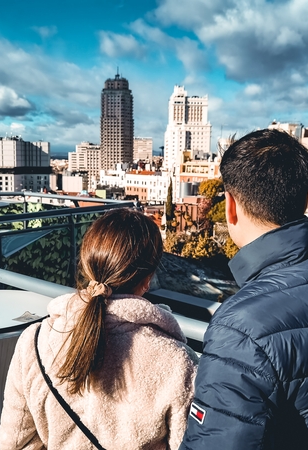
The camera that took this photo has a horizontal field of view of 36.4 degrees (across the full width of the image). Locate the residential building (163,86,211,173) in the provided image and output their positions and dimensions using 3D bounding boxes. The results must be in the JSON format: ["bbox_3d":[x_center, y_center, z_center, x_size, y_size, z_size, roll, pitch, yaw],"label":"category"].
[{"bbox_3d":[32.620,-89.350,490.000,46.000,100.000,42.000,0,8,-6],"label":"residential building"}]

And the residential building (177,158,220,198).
[{"bbox_3d":[13.650,-13.320,143.000,14.000,13.500,11.000,5,8,27],"label":"residential building"}]

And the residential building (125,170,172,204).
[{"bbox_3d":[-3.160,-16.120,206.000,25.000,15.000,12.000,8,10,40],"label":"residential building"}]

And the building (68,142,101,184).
[{"bbox_3d":[-77.710,-67.550,525.000,34.000,48.000,24.000,4,8,17],"label":"building"}]

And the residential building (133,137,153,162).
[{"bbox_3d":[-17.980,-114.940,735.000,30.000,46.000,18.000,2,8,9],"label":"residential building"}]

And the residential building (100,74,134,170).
[{"bbox_3d":[-44.970,-114.330,575.000,33.000,130.000,27.000,5,8,25],"label":"residential building"}]

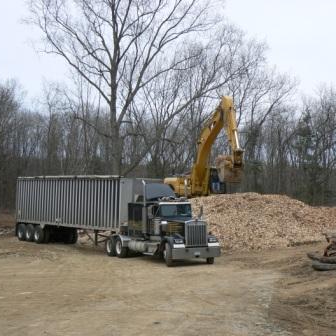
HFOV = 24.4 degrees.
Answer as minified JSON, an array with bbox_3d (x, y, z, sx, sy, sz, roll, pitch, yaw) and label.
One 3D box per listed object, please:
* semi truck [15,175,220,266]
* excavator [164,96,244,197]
[{"bbox_3d":[-3.437,2.520,42.530,2.900,4.100,19.315,1,-1,-32],"label":"semi truck"},{"bbox_3d":[2.550,-0.750,52.800,3.200,7.900,7.600,1,-1,-37],"label":"excavator"}]

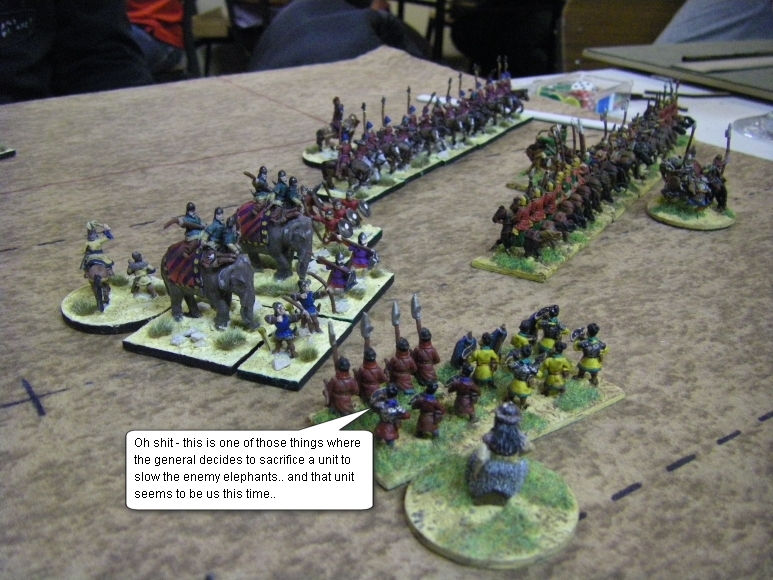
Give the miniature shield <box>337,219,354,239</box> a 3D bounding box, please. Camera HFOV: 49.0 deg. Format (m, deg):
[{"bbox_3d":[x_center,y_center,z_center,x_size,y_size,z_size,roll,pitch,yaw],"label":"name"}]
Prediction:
[{"bbox_3d":[-0.016,-0.024,0.339,0.002,0.008,0.008,-20,5,44],"label":"miniature shield"}]

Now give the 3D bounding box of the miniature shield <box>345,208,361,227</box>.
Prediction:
[{"bbox_3d":[-0.013,-0.029,0.347,0.002,0.008,0.008,-31,7,34],"label":"miniature shield"}]

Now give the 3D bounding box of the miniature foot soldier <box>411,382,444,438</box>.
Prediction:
[{"bbox_3d":[0.011,0.031,0.219,0.009,0.017,0.008,-7,26,-15],"label":"miniature foot soldier"}]

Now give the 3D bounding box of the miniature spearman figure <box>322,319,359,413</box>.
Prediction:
[{"bbox_3d":[-0.012,0.020,0.223,0.008,0.026,0.008,-12,27,-26],"label":"miniature spearman figure"}]

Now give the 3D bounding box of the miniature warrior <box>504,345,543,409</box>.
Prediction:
[{"bbox_3d":[0.038,0.023,0.235,0.010,0.018,0.008,-9,26,-20],"label":"miniature warrior"}]

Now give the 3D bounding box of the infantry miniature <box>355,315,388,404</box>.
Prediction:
[{"bbox_3d":[-0.004,0.018,0.228,0.008,0.026,0.008,-12,27,-26],"label":"infantry miniature"}]

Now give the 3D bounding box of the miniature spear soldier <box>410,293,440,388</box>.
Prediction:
[{"bbox_3d":[0.010,0.015,0.234,0.008,0.026,0.008,-11,27,-23],"label":"miniature spear soldier"}]

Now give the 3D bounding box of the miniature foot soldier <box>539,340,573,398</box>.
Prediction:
[{"bbox_3d":[0.047,0.021,0.235,0.009,0.016,0.007,-10,27,-23],"label":"miniature foot soldier"}]

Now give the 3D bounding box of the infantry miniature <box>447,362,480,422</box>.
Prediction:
[{"bbox_3d":[0.021,0.027,0.226,0.009,0.017,0.008,-7,26,-15],"label":"infantry miniature"}]

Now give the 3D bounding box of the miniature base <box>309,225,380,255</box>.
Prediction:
[{"bbox_3d":[-0.023,-0.019,0.347,0.029,0.004,0.040,9,27,19],"label":"miniature base"}]

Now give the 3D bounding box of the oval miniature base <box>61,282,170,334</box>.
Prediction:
[{"bbox_3d":[-0.093,0.005,0.296,0.040,0.004,0.040,11,27,21],"label":"oval miniature base"}]

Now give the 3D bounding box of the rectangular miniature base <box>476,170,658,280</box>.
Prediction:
[{"bbox_3d":[0.086,-0.034,0.380,0.030,0.003,0.155,15,28,28],"label":"rectangular miniature base"}]

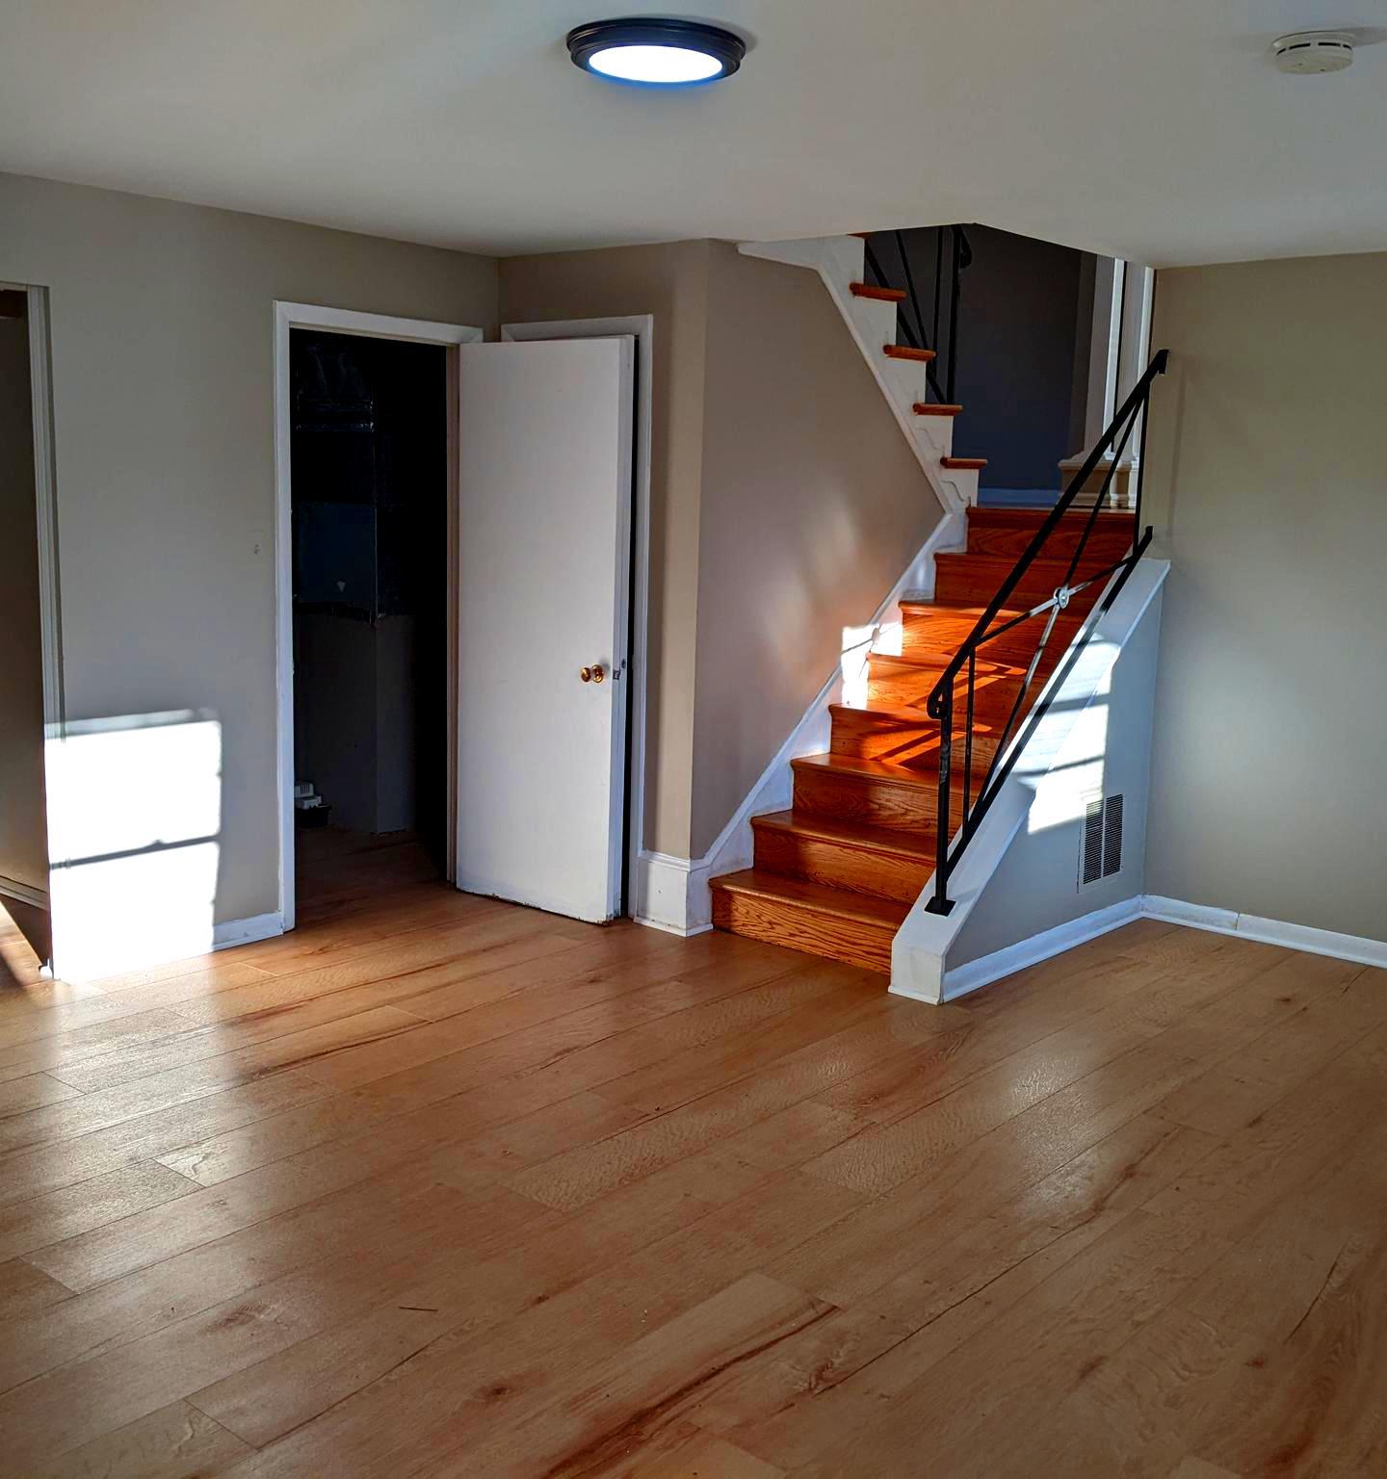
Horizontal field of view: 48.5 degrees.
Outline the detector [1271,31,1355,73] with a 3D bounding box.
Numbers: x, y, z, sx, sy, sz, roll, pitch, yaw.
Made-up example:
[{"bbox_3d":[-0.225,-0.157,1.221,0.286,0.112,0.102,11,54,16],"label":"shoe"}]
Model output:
[{"bbox_3d":[1.108,-1.224,2.745,0.140,0.039,0.140,10,12,40],"label":"detector"}]

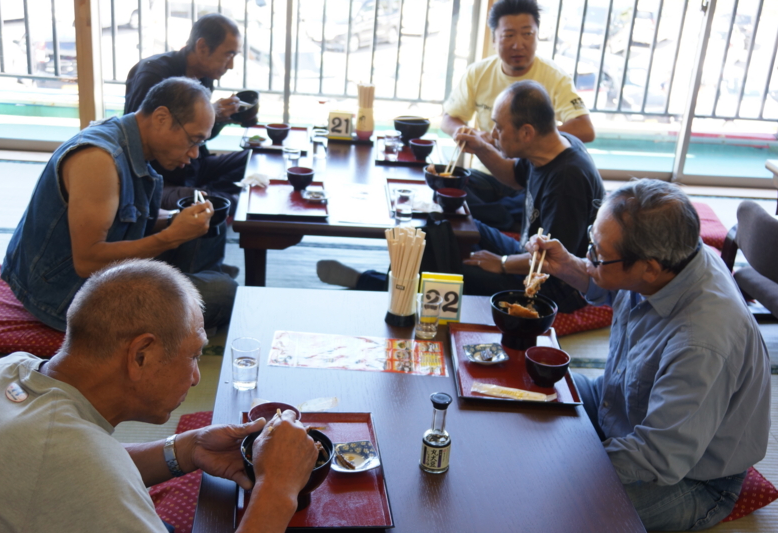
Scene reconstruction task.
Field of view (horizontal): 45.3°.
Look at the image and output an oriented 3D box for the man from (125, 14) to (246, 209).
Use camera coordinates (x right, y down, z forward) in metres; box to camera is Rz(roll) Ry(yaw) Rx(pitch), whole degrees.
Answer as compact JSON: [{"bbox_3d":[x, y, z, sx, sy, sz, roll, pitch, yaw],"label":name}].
[{"bbox_3d":[-0.735,-0.599,3.681,0.620,0.800,0.600,4,22,0],"label":"man"}]

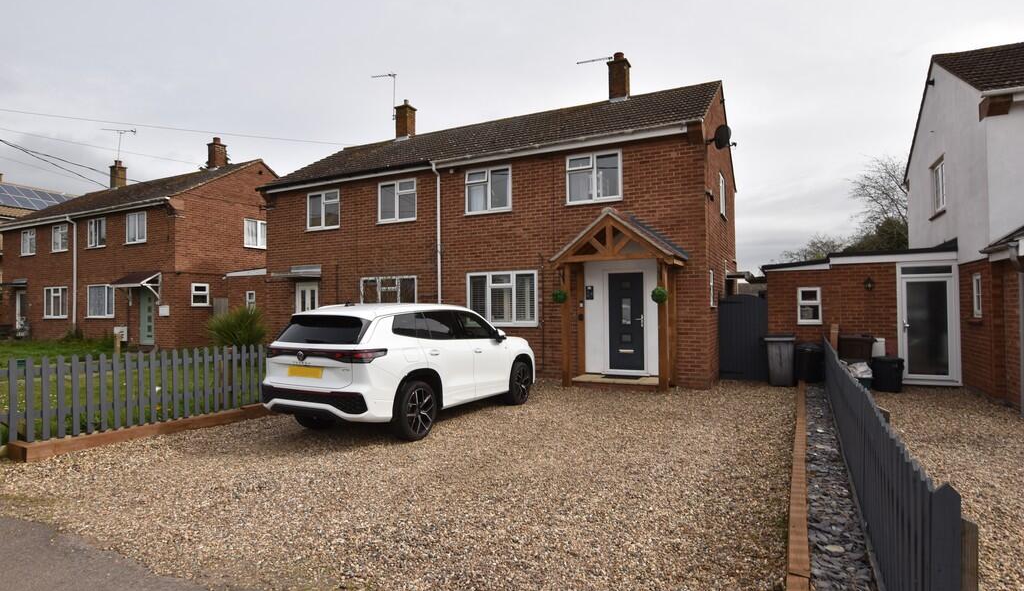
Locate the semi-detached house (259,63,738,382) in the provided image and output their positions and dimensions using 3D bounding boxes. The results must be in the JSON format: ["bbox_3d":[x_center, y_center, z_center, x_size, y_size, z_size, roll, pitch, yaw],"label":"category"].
[{"bbox_3d":[-0.356,-2.289,15.725,12.150,8.380,7.800,-1,-2,26],"label":"semi-detached house"}]

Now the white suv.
[{"bbox_3d":[-1.264,0.901,7.908,1.880,1.650,4.580,-1,-2,27],"label":"white suv"}]

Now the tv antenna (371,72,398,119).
[{"bbox_3d":[-4.159,-6.536,17.858,0.950,1.500,0.400,-1,-2,18],"label":"tv antenna"}]

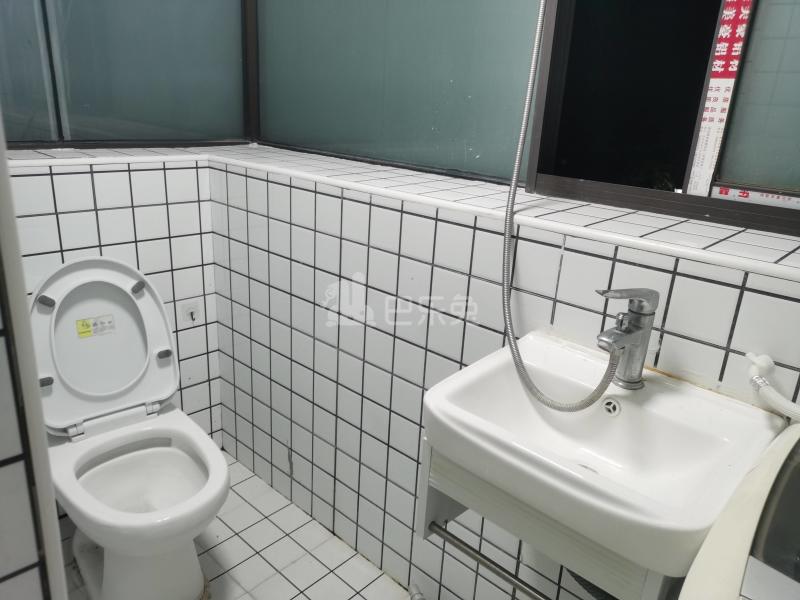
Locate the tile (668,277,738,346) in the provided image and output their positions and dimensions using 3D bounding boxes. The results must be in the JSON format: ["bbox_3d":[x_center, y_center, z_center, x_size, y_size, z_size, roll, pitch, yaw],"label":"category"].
[{"bbox_3d":[0.482,0.017,1.000,0.098,0.098,0.010,19,25,39],"label":"tile"}]

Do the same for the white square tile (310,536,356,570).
[{"bbox_3d":[-0.185,0.718,1.758,0.098,0.009,0.098,19,25,39],"label":"white square tile"}]

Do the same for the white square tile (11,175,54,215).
[{"bbox_3d":[-0.937,-0.265,1.591,0.098,0.098,0.009,-14,26,-41],"label":"white square tile"}]

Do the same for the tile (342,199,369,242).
[{"bbox_3d":[-0.104,-0.189,1.511,0.098,0.098,0.009,19,25,39],"label":"tile"}]

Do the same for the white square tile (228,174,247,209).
[{"bbox_3d":[-0.470,-0.318,1.826,0.098,0.098,0.010,19,25,39],"label":"white square tile"}]

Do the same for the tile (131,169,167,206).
[{"bbox_3d":[-0.717,-0.319,1.785,0.097,0.097,0.010,-14,25,-41],"label":"tile"}]

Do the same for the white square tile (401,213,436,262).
[{"bbox_3d":[0.043,-0.137,1.385,0.098,0.098,0.009,19,25,39],"label":"white square tile"}]

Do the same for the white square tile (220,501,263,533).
[{"bbox_3d":[-0.477,0.664,1.890,0.099,0.010,0.099,19,25,39],"label":"white square tile"}]

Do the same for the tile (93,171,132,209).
[{"bbox_3d":[-0.792,-0.302,1.723,0.098,0.098,0.010,-15,26,-42],"label":"tile"}]

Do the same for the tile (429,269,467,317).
[{"bbox_3d":[0.110,-0.017,1.353,0.097,0.097,0.010,19,25,39],"label":"tile"}]

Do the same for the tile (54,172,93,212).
[{"bbox_3d":[-0.867,-0.285,1.658,0.097,0.097,0.010,-14,26,-41],"label":"tile"}]

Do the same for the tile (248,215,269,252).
[{"bbox_3d":[-0.404,-0.199,1.796,0.097,0.097,0.010,19,25,39],"label":"tile"}]

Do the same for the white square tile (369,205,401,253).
[{"bbox_3d":[-0.030,-0.162,1.440,0.097,0.097,0.010,19,25,39],"label":"white square tile"}]

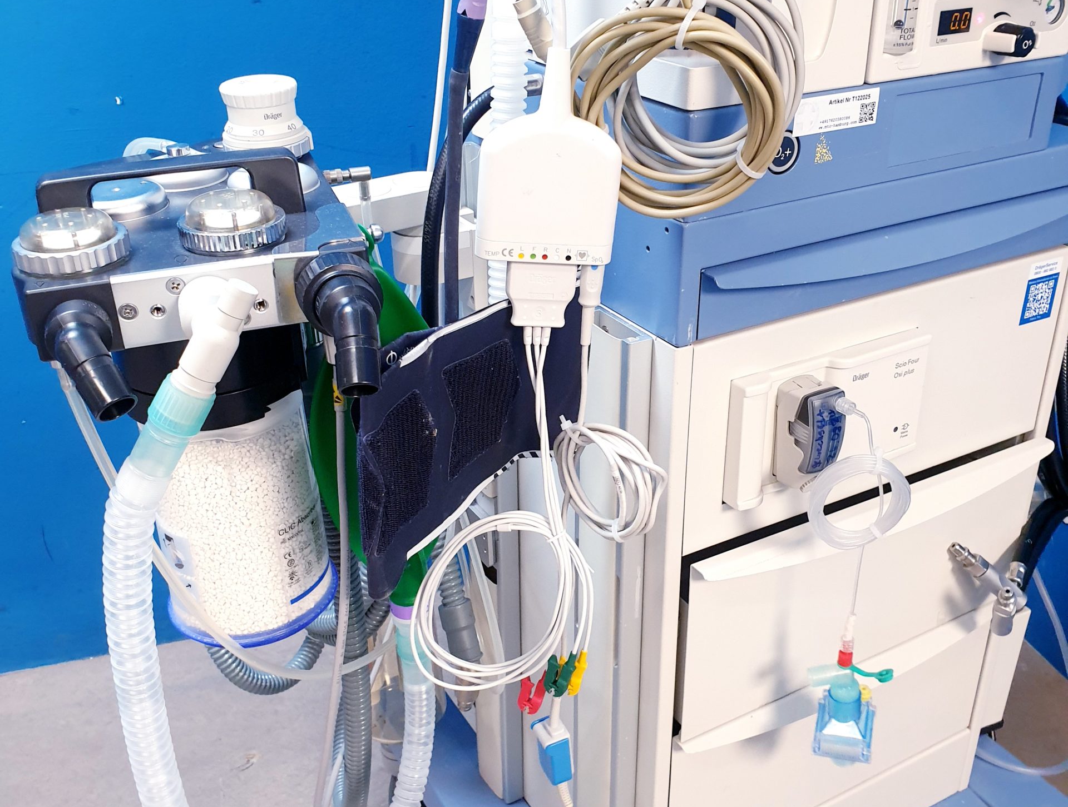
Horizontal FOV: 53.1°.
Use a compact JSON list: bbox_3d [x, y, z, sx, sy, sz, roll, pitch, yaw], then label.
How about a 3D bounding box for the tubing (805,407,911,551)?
[{"bbox_3d":[0.228,0.054,0.745,0.068,0.102,0.028,-4,26,-6],"label":"tubing"}]

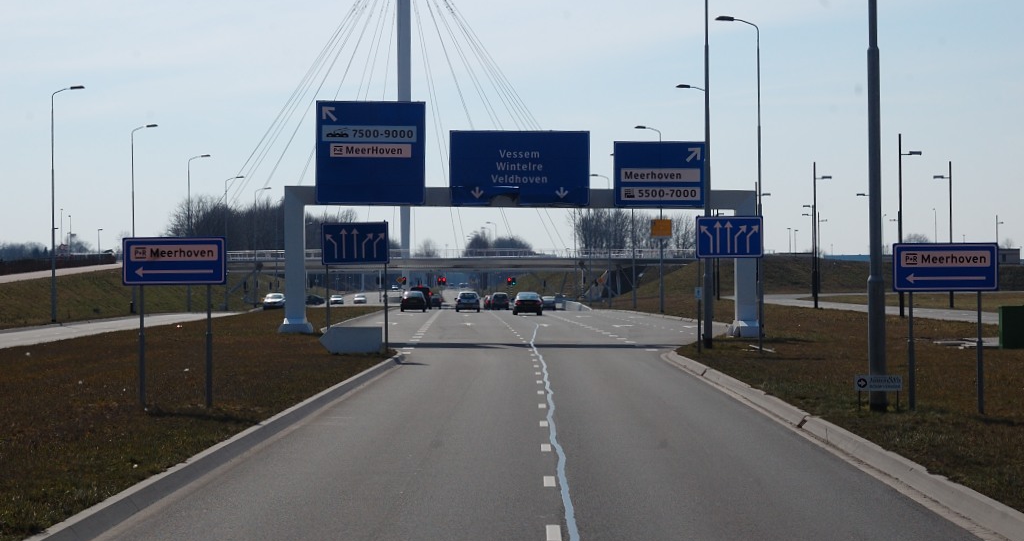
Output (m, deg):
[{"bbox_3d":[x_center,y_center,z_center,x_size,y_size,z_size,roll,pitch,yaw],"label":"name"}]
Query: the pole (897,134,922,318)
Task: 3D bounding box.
[{"bbox_3d":[21.922,-2.461,112.400,1.250,10.000,0.300,0,-1,1],"label":"pole"}]

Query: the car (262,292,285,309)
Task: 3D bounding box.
[{"bbox_3d":[-20.700,2.730,179.000,1.750,1.460,4.300,0,0,1],"label":"car"}]

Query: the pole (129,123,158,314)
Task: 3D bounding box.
[{"bbox_3d":[-22.961,-3.226,128.200,1.690,11.800,0.320,0,-1,1],"label":"pole"}]

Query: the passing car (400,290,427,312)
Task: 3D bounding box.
[{"bbox_3d":[-6.900,2.180,144.000,1.690,1.455,4.150,0,0,-1],"label":"passing car"}]

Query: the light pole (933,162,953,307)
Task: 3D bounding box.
[{"bbox_3d":[28.900,-2.385,137.000,1.250,9.800,0.270,0,0,0],"label":"light pole"}]

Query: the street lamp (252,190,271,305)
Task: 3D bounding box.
[{"bbox_3d":[-24.555,-2.263,202.200,1.680,11.800,0.320,0,-1,1],"label":"street lamp"}]

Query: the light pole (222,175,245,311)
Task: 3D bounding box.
[{"bbox_3d":[-24.349,-2.378,180.200,1.670,11.800,0.320,0,-1,1],"label":"light pole"}]

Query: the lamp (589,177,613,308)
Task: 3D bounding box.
[{"bbox_3d":[7.893,-2.640,182.500,1.750,11.800,0.320,0,-1,1],"label":"lamp"}]

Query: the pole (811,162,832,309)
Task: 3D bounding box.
[{"bbox_3d":[20.870,-2.335,137.000,1.200,9.800,0.270,0,0,0],"label":"pole"}]

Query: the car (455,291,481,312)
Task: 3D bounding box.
[{"bbox_3d":[-3.080,2.190,144.000,1.660,1.470,3.950,0,0,-1],"label":"car"}]

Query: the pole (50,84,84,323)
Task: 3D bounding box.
[{"bbox_3d":[-22.157,-3.325,102.300,1.650,11.800,0.320,0,-1,1],"label":"pole"}]

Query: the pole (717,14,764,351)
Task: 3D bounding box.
[{"bbox_3d":[7.350,-2.990,66.000,1.500,10.400,0.280,0,0,0],"label":"pole"}]

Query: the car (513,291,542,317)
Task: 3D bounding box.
[{"bbox_3d":[0.990,2.030,125.000,1.750,1.420,4.400,0,-1,-1],"label":"car"}]

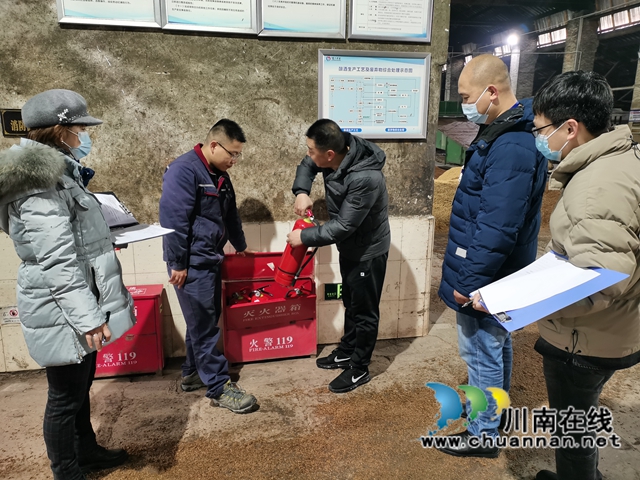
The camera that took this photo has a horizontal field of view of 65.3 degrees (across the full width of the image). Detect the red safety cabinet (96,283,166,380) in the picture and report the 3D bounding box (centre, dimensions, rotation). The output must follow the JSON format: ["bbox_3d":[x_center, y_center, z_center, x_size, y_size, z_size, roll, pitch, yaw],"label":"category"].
[{"bbox_3d":[-1.286,0.571,3.066,0.600,0.525,0.215,-2,13,-12],"label":"red safety cabinet"}]

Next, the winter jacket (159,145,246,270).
[{"bbox_3d":[-0.613,-0.178,2.650,0.340,0.650,0.480,8,15,29],"label":"winter jacket"}]

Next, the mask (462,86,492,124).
[{"bbox_3d":[0.650,-0.547,2.060,0.120,0.130,0.150,-11,10,14],"label":"mask"}]

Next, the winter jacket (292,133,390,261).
[{"bbox_3d":[0.117,-0.253,2.840,0.460,0.700,0.520,-11,15,-12],"label":"winter jacket"}]

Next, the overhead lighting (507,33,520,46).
[{"bbox_3d":[6.783,-7.029,17.500,0.450,0.420,0.300,8,15,30],"label":"overhead lighting"}]

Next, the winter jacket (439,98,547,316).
[{"bbox_3d":[0.737,-0.163,2.170,0.400,0.890,0.500,3,13,11],"label":"winter jacket"}]

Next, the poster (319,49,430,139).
[{"bbox_3d":[0.359,-0.924,3.205,0.745,0.540,0.030,-2,13,-12],"label":"poster"}]

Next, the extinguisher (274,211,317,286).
[{"bbox_3d":[-0.142,0.050,2.970,0.170,0.475,0.145,17,12,5],"label":"extinguisher"}]

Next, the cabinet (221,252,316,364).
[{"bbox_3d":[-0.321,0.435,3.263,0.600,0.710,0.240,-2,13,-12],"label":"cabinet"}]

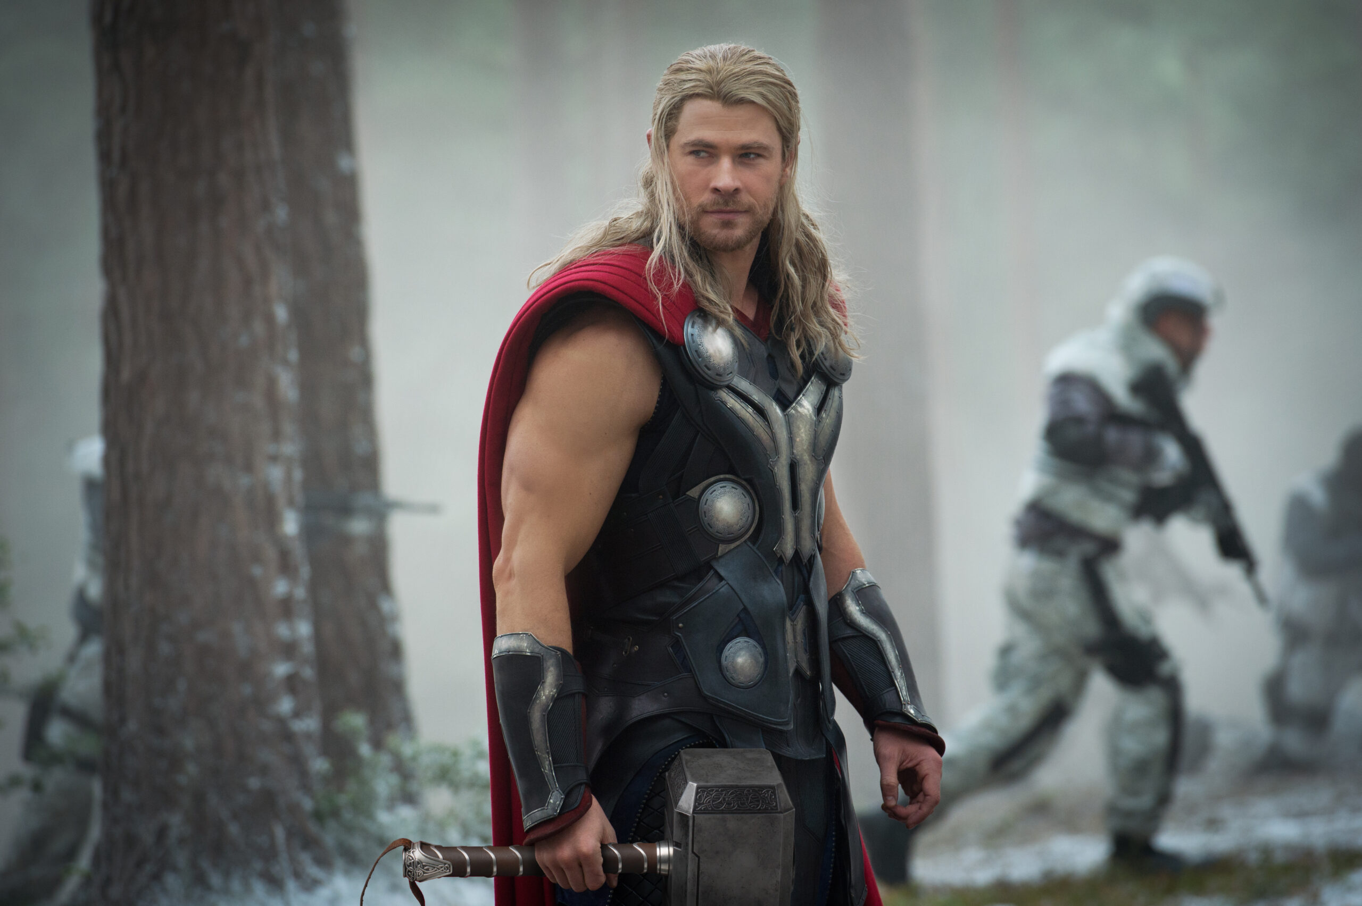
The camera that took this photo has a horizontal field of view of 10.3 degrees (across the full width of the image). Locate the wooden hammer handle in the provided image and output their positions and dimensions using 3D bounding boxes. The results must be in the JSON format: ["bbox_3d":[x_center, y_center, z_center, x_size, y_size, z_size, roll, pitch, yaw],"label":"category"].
[{"bbox_3d":[-0.172,0.493,9.150,0.335,0.050,0.050,-1,0,-12],"label":"wooden hammer handle"}]

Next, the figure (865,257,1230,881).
[{"bbox_3d":[0.959,0.304,19.800,0.970,1.640,0.580,0,2,-7],"label":"figure"}]

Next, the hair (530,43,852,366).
[{"bbox_3d":[0.013,-0.306,9.330,0.395,0.400,0.300,0,2,-7],"label":"hair"}]

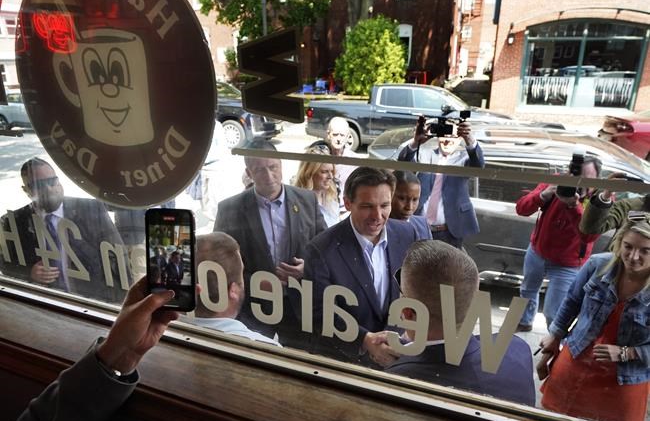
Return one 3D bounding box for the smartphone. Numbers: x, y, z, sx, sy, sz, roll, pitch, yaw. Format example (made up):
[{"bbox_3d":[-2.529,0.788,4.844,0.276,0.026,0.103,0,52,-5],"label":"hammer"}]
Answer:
[{"bbox_3d":[-0.231,0.073,0.650,0.073,0.151,0.009,-1,5,14],"label":"smartphone"}]

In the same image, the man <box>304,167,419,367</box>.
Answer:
[{"bbox_3d":[0.160,0.665,2.018,0.580,1.760,0.460,-11,22,-28],"label":"man"}]

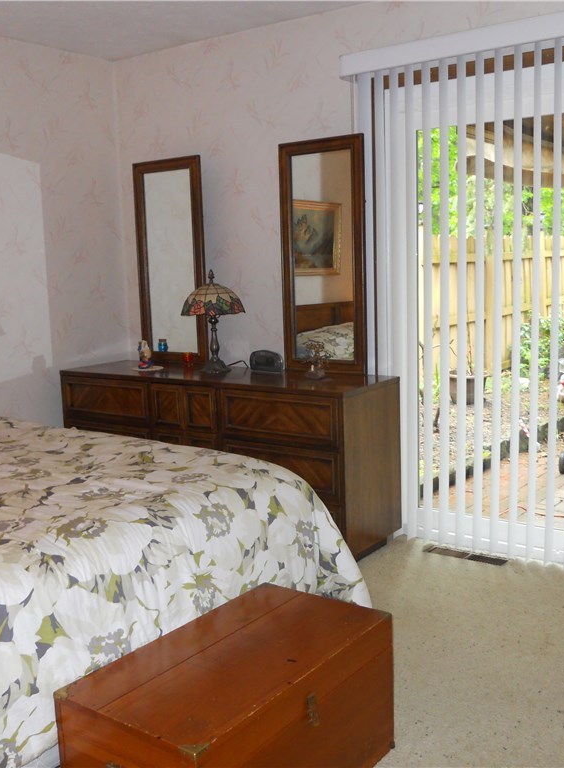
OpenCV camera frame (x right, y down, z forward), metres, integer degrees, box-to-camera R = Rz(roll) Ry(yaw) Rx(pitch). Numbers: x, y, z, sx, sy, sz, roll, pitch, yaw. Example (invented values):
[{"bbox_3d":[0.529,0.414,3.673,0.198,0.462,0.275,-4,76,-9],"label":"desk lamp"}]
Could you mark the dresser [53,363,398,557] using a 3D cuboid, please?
[{"bbox_3d":[-0.306,0.333,4.179,1.758,0.773,0.503,4,11,35],"label":"dresser"}]

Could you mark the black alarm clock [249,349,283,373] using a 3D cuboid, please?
[{"bbox_3d":[-0.072,-0.119,4.184,0.173,0.103,0.068,4,11,35],"label":"black alarm clock"}]

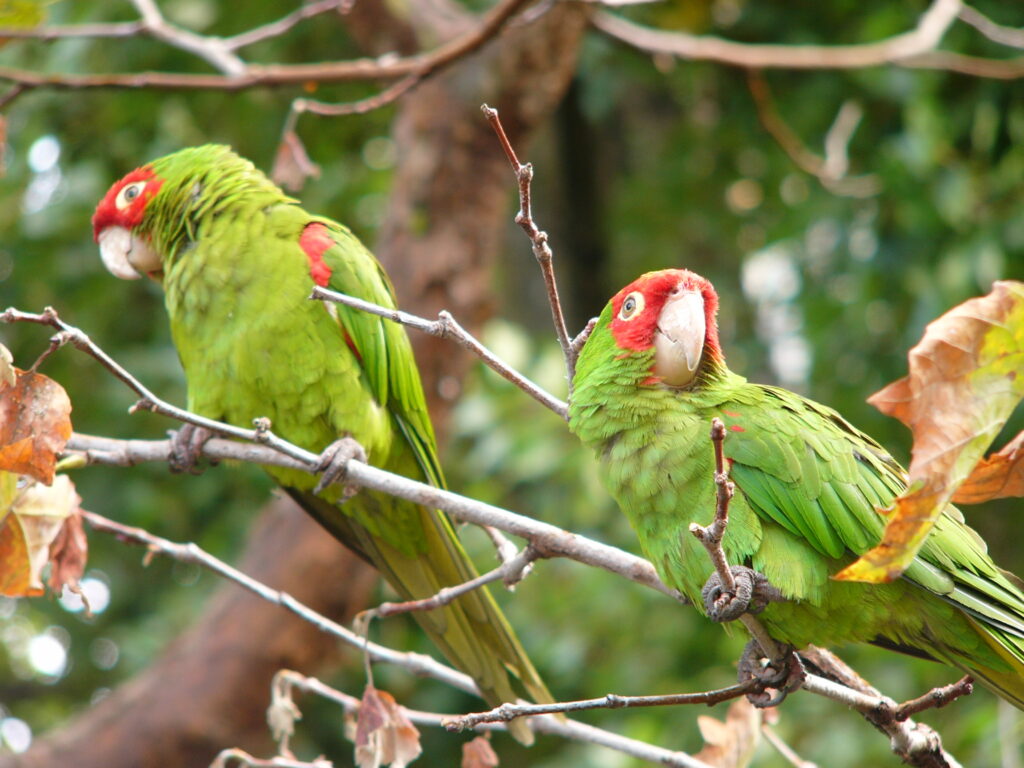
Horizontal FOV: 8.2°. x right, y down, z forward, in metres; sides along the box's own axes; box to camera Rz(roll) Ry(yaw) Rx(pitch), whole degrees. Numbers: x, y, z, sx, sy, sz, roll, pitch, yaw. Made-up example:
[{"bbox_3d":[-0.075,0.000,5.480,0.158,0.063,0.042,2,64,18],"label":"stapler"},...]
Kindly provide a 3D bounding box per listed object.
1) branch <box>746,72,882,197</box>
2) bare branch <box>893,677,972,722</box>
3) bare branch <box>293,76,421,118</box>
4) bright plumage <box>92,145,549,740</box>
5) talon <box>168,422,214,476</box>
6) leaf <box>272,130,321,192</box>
[{"bbox_3d":[0.149,-0.123,3.500,0.066,0.062,0.030,0,-5,0],"label":"branch"},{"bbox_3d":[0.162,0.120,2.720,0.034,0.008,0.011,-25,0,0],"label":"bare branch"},{"bbox_3d":[-0.067,-0.123,3.050,0.056,0.013,0.015,-12,0,0],"label":"bare branch"},{"bbox_3d":[-0.075,0.023,2.800,0.175,0.238,0.105,4,-7,-41],"label":"bright plumage"},{"bbox_3d":[-0.126,0.025,2.780,0.023,0.020,0.019,5,-7,-43],"label":"talon"},{"bbox_3d":[-0.093,-0.096,3.050,0.021,0.027,0.014,1,-5,-6],"label":"leaf"}]

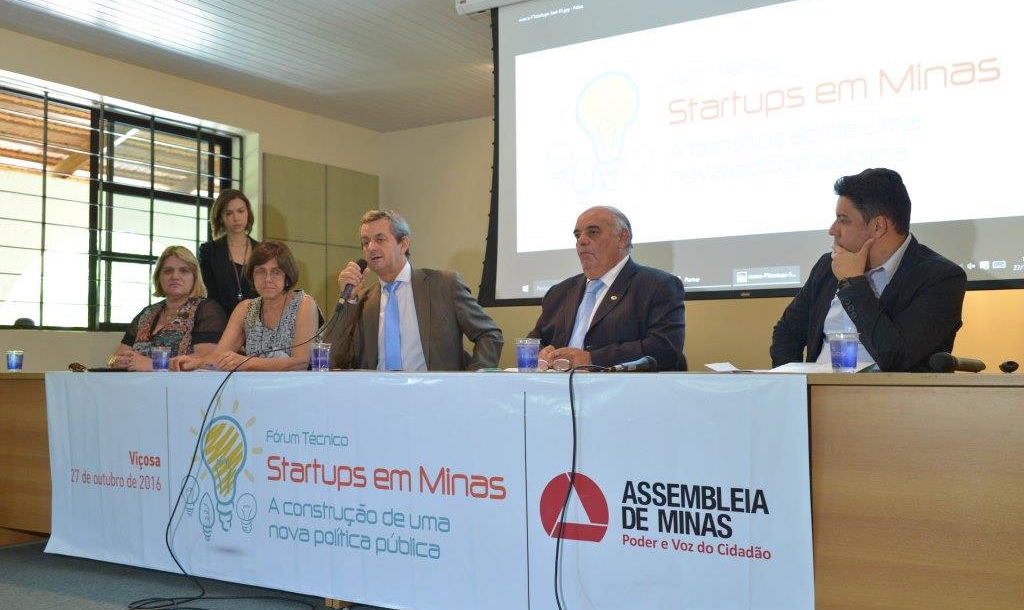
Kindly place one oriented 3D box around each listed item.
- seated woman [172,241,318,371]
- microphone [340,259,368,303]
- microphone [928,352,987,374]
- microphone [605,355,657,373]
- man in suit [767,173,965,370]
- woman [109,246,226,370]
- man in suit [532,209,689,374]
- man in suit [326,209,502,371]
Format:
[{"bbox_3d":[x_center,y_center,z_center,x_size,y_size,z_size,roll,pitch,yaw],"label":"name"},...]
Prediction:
[{"bbox_3d":[-1.128,0.374,4.119,0.540,1.316,0.760,-1,-4,16],"label":"seated woman"},{"bbox_3d":[-0.603,-0.092,3.815,0.045,0.200,0.045,40,-26,-30],"label":"microphone"},{"bbox_3d":[1.081,0.141,2.416,0.050,0.050,0.170,3,-3,-38],"label":"microphone"},{"bbox_3d":[0.347,0.174,2.895,0.180,0.047,0.047,0,-3,-31],"label":"microphone"},{"bbox_3d":[0.969,0.268,2.735,0.600,1.342,0.750,-2,-4,26],"label":"man in suit"},{"bbox_3d":[-1.626,0.384,4.434,0.530,1.340,0.740,-2,-4,24],"label":"woman"},{"bbox_3d":[0.271,0.307,3.332,0.580,1.344,0.760,-2,-4,30],"label":"man in suit"},{"bbox_3d":[-0.457,0.310,3.744,0.660,1.394,0.740,-2,-4,22],"label":"man in suit"}]

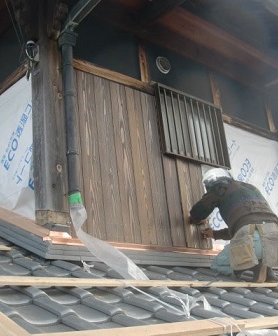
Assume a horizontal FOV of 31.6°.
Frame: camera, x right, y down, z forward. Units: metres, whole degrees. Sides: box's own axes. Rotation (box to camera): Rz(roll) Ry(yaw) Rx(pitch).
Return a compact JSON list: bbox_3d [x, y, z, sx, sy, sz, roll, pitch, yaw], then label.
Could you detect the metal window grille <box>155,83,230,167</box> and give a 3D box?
[{"bbox_3d":[0.509,-0.347,4.512,0.870,0.655,0.060,12,-26,-40],"label":"metal window grille"}]

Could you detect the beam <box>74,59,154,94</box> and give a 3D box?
[{"bbox_3d":[-0.193,-0.742,4.057,0.900,0.090,0.070,12,-26,-40],"label":"beam"}]

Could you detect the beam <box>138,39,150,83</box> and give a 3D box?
[{"bbox_3d":[0.048,-0.962,4.404,0.080,0.463,0.060,12,-26,-40],"label":"beam"}]

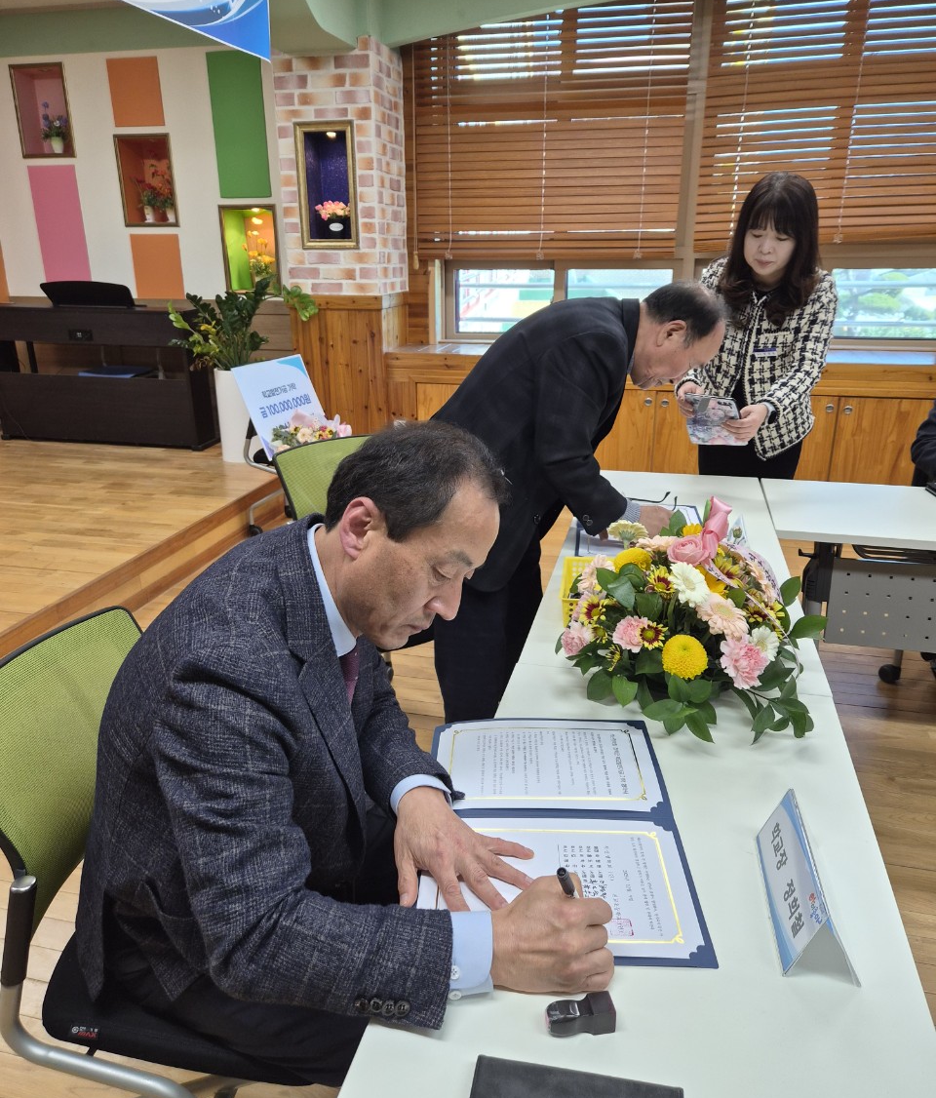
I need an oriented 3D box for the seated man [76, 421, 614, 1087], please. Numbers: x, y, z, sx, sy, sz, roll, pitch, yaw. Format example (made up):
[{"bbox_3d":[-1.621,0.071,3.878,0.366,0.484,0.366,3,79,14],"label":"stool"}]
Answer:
[{"bbox_3d":[-0.142,0.437,1.088,0.720,1.240,0.620,5,21,13],"label":"seated man"}]

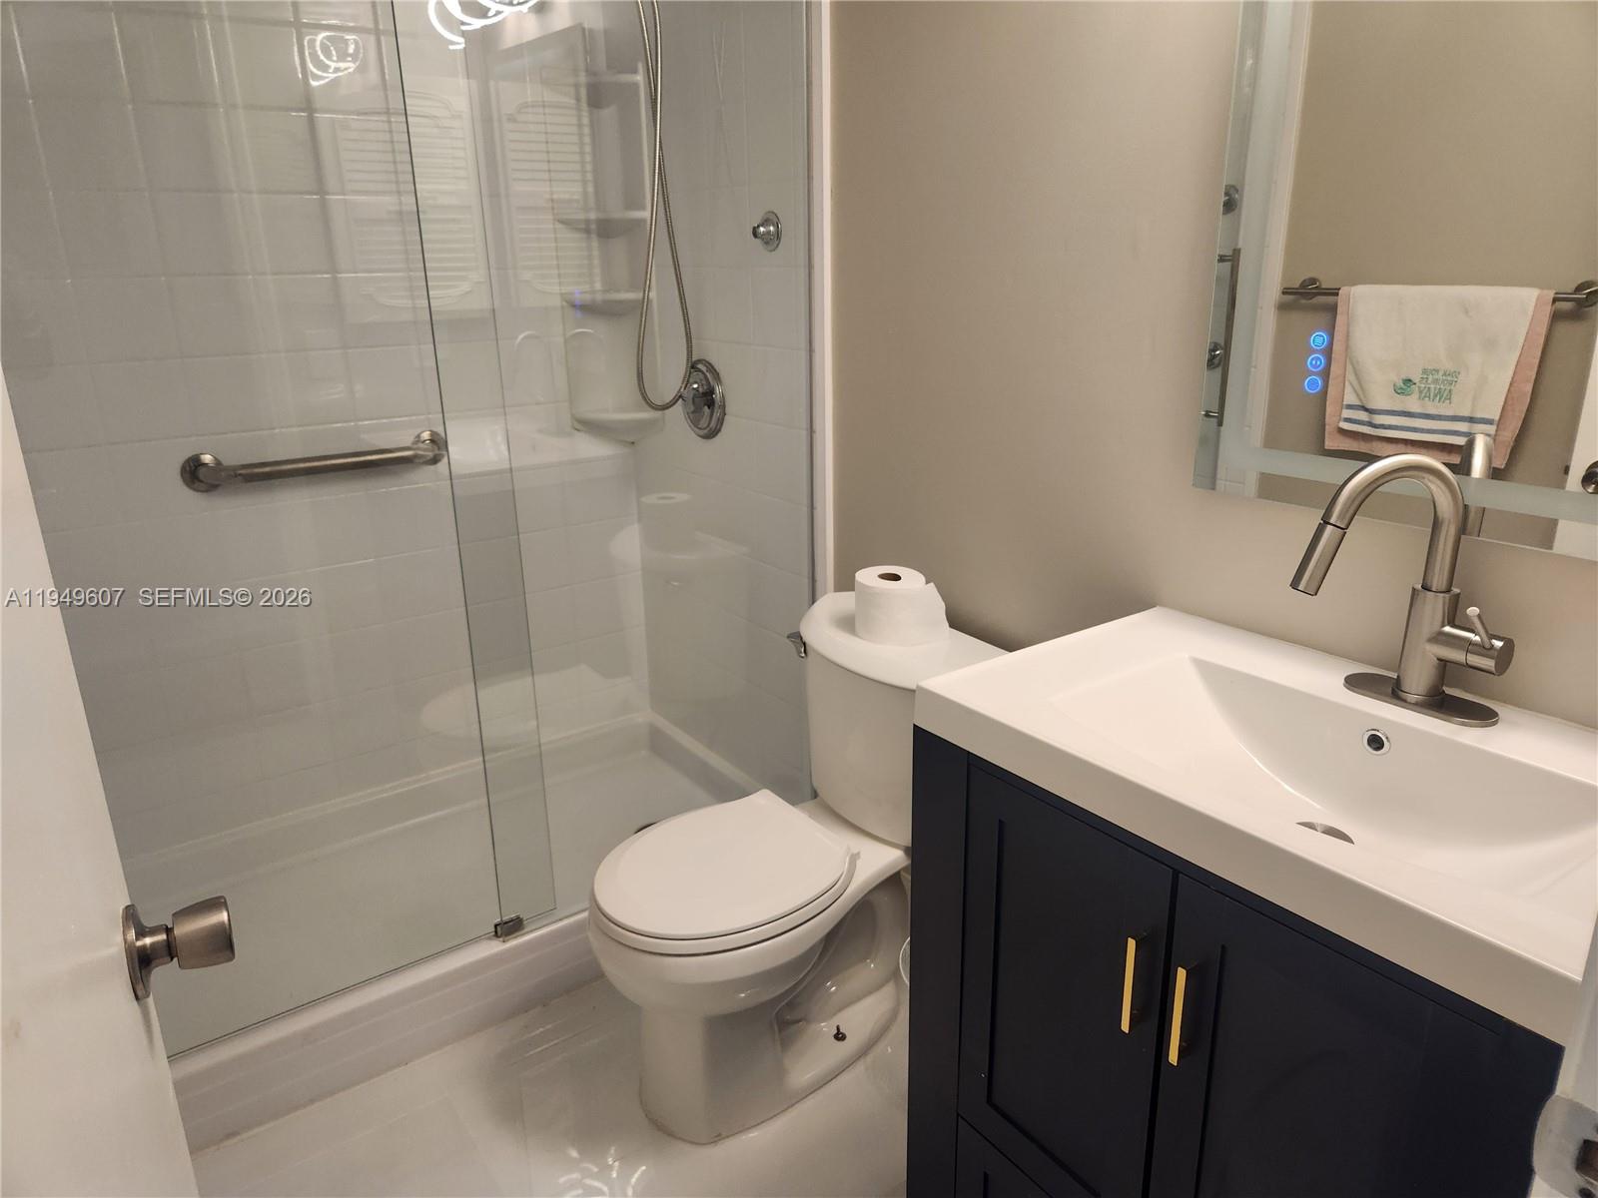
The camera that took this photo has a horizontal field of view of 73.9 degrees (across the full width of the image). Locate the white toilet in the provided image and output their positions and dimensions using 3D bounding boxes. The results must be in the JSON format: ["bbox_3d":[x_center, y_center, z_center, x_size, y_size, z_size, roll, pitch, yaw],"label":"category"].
[{"bbox_3d":[-0.019,0.456,1.769,0.695,0.724,0.480,-13,21,-33],"label":"white toilet"}]

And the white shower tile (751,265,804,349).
[{"bbox_3d":[-0.047,-0.581,2.108,0.010,0.154,0.165,-13,21,-33],"label":"white shower tile"}]

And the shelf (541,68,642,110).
[{"bbox_3d":[-0.448,-1.158,2.411,0.220,0.063,0.130,2,18,9],"label":"shelf"}]

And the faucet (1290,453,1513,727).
[{"bbox_3d":[0.607,-0.009,1.095,0.236,0.278,0.152,-8,19,-21],"label":"faucet"}]

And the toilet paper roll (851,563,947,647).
[{"bbox_3d":[0.158,0.013,1.795,0.120,0.102,0.124,-13,21,-33],"label":"toilet paper roll"}]

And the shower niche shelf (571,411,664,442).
[{"bbox_3d":[-0.435,-0.426,2.643,0.225,0.080,0.130,2,18,9],"label":"shower niche shelf"}]

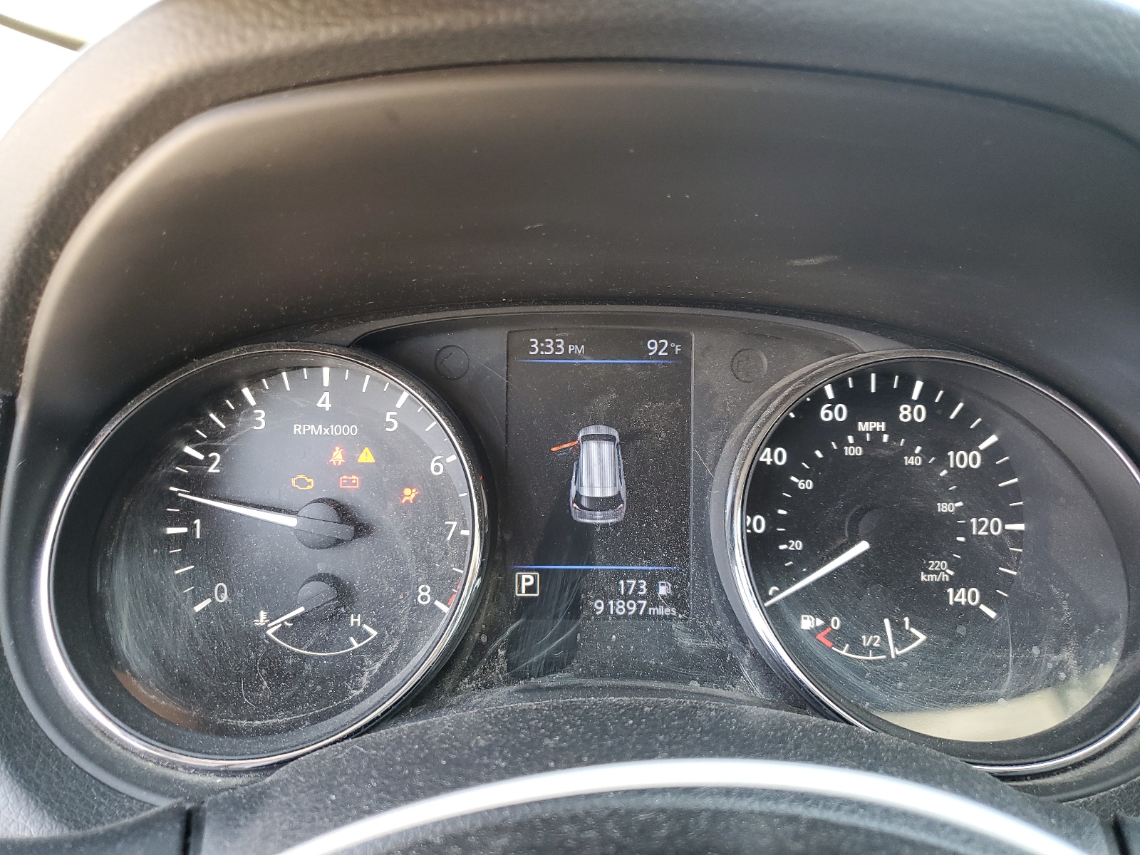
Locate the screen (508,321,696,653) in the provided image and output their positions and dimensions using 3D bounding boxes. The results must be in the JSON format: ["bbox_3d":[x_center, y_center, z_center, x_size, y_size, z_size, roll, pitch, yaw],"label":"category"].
[{"bbox_3d":[0.010,0.022,0.312,0.067,0.115,0.012,0,1,-1],"label":"screen"}]

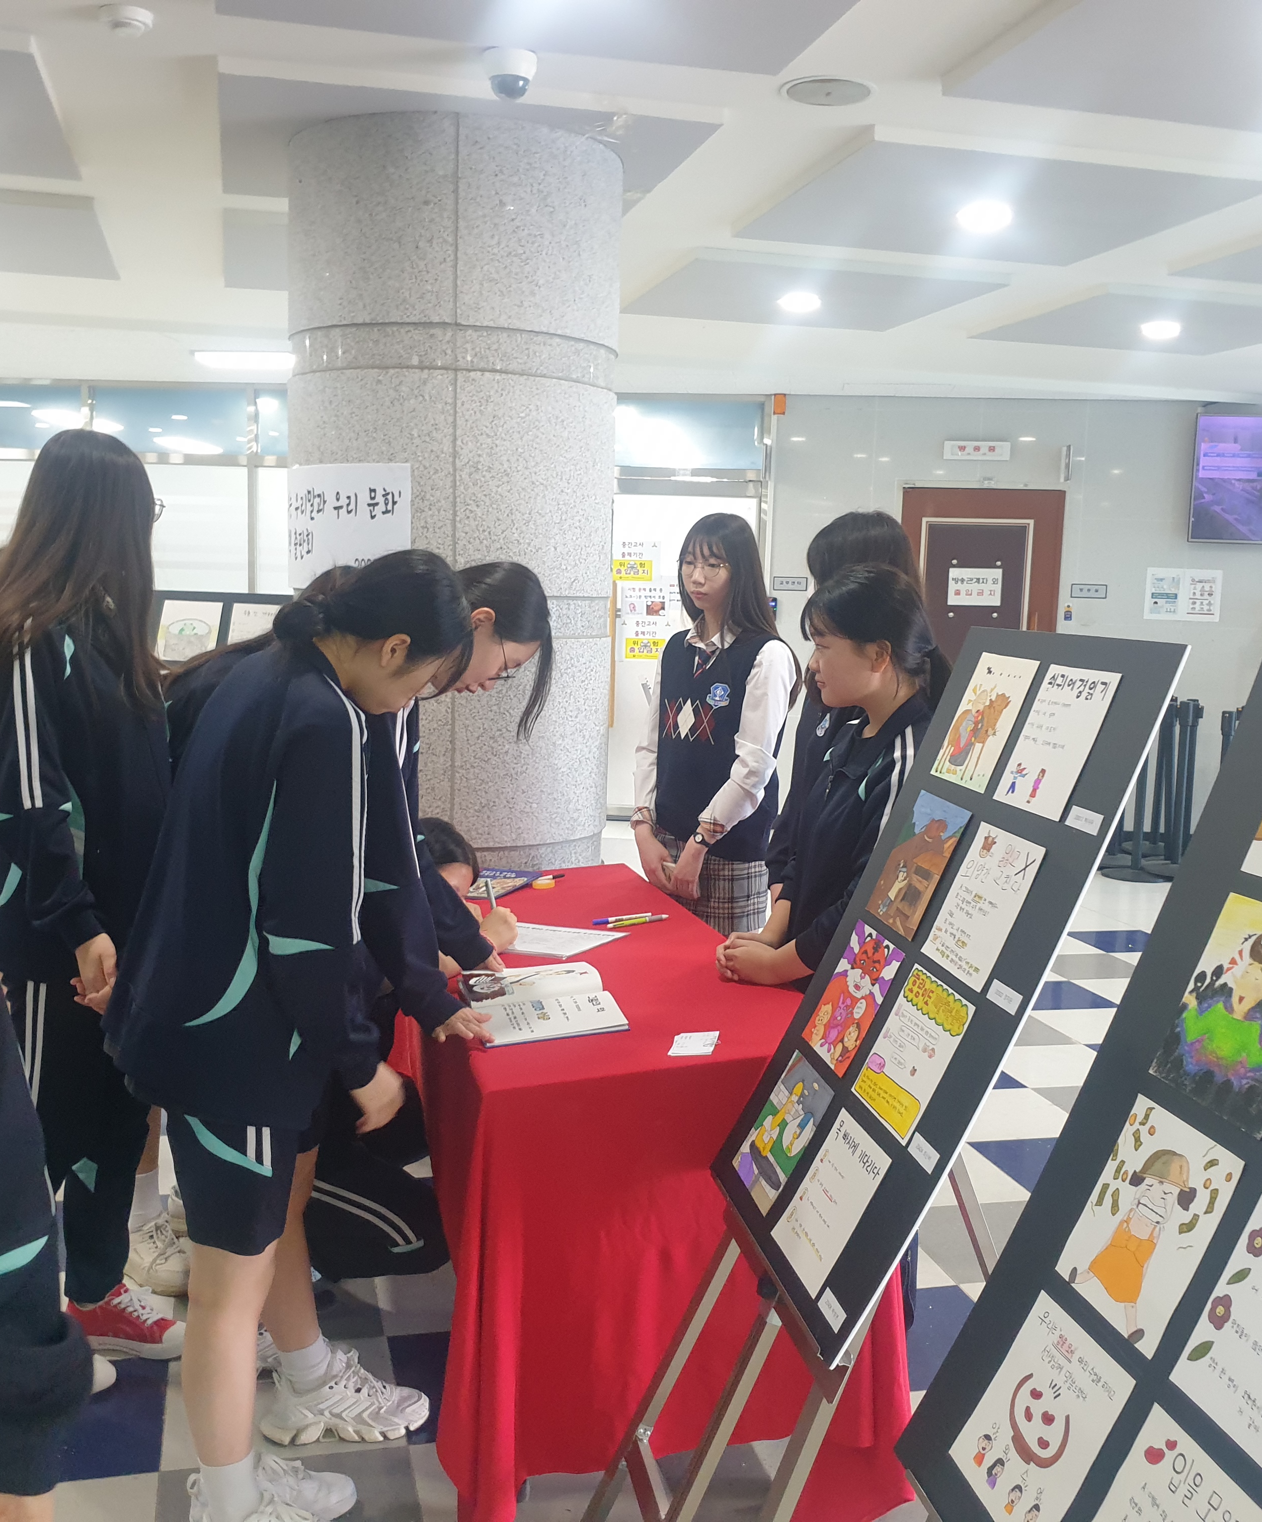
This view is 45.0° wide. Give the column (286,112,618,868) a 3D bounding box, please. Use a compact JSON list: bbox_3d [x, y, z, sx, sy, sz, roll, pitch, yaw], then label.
[{"bbox_3d":[-0.527,-0.387,4.498,0.940,2.660,0.940,1,6,-7],"label":"column"}]

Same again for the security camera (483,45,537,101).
[{"bbox_3d":[-0.282,-1.597,3.550,0.125,0.100,0.125,0,6,-13],"label":"security camera"}]

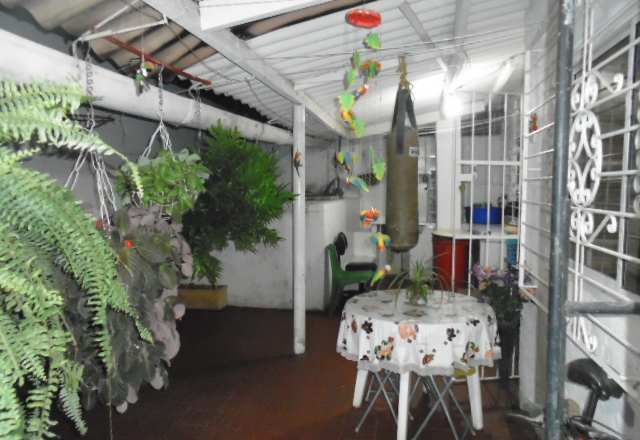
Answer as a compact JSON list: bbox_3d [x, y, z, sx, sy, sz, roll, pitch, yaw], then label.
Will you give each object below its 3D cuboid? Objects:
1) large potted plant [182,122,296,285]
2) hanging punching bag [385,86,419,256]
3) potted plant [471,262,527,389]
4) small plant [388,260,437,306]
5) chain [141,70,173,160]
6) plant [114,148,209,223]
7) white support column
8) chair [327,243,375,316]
[{"bbox_3d":[-0.860,0.026,5.092,1.180,2.120,1.200,1,4,10],"label":"large potted plant"},{"bbox_3d":[0.673,-0.405,3.890,0.265,1.329,0.265,1,4,10],"label":"hanging punching bag"},{"bbox_3d":[1.273,0.756,3.413,0.390,0.915,0.380,1,4,10],"label":"potted plant"},{"bbox_3d":[0.573,0.384,2.959,0.310,0.260,0.300,1,4,10],"label":"small plant"},{"bbox_3d":[-0.893,-0.591,2.649,0.180,0.501,0.150,1,4,10],"label":"chain"},{"bbox_3d":[-0.868,-0.196,2.673,0.480,0.399,0.450,1,4,10],"label":"plant"},{"bbox_3d":[-0.159,0.084,4.113,0.085,2.140,0.090,1,4,10],"label":"white support column"},{"bbox_3d":[0.364,0.663,5.512,0.540,0.820,0.460,1,4,10],"label":"chair"}]

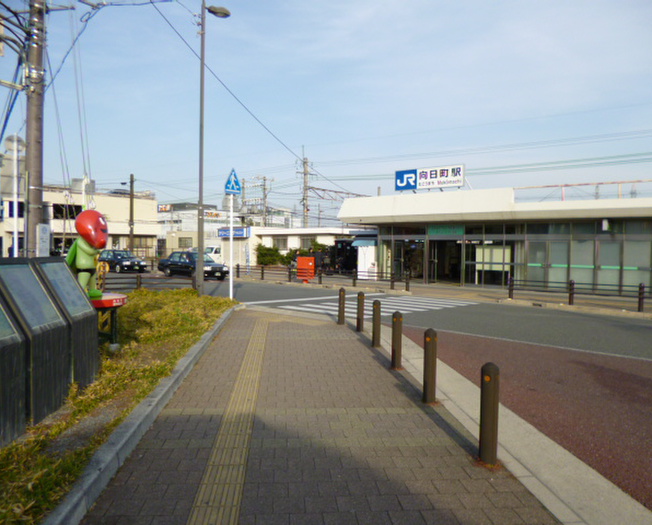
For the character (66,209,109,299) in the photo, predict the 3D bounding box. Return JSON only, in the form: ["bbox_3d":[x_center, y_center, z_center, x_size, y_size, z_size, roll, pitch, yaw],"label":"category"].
[{"bbox_3d":[-3.506,-0.125,7.150,0.560,1.310,0.550,1,2,-7],"label":"character"}]

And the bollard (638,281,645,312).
[{"bbox_3d":[8.840,0.990,13.620,0.140,0.790,0.140,1,1,0],"label":"bollard"}]

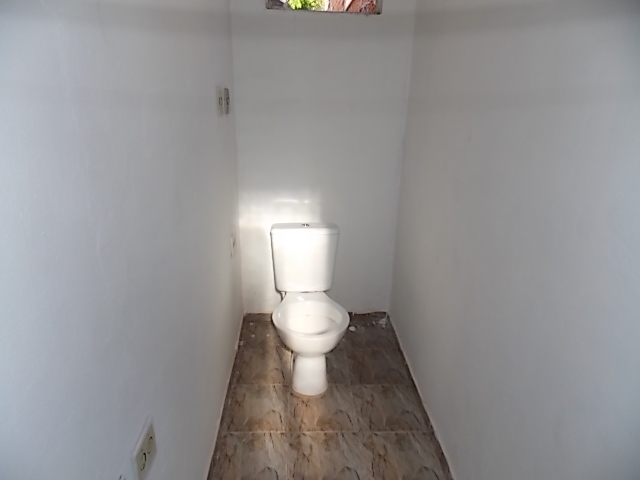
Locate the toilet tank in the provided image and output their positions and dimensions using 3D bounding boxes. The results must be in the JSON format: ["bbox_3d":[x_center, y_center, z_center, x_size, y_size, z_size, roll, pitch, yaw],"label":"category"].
[{"bbox_3d":[-0.077,0.093,2.270,0.350,0.365,0.165,0,19,-5],"label":"toilet tank"}]

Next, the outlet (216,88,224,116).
[{"bbox_3d":[-0.435,-0.605,1.858,0.013,0.117,0.095,0,19,-3],"label":"outlet"}]

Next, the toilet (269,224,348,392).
[{"bbox_3d":[-0.059,0.345,2.142,0.375,0.750,0.575,0,19,-5],"label":"toilet"}]

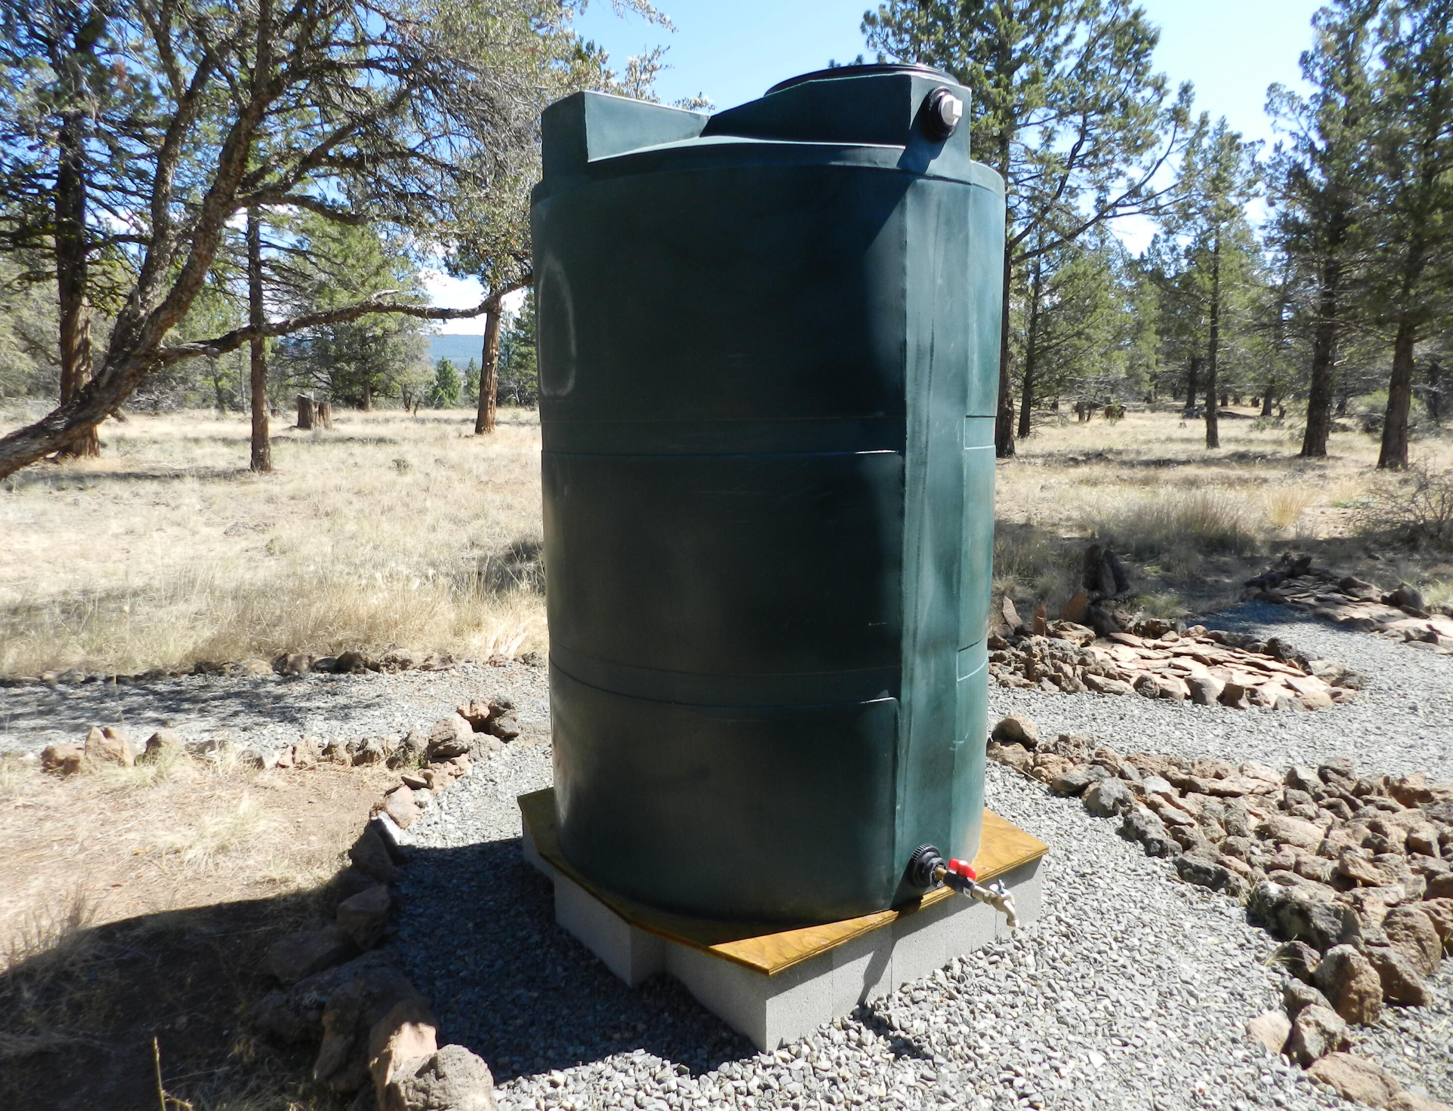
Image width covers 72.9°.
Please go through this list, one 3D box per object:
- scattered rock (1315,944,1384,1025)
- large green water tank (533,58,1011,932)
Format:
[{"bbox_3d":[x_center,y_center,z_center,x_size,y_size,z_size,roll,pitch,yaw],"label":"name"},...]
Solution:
[{"bbox_3d":[1.509,1.037,2.385,0.140,0.160,0.145,6,11,34],"label":"scattered rock"},{"bbox_3d":[0.121,-0.215,2.744,1.226,1.995,1.246,-6,10,-36],"label":"large green water tank"}]

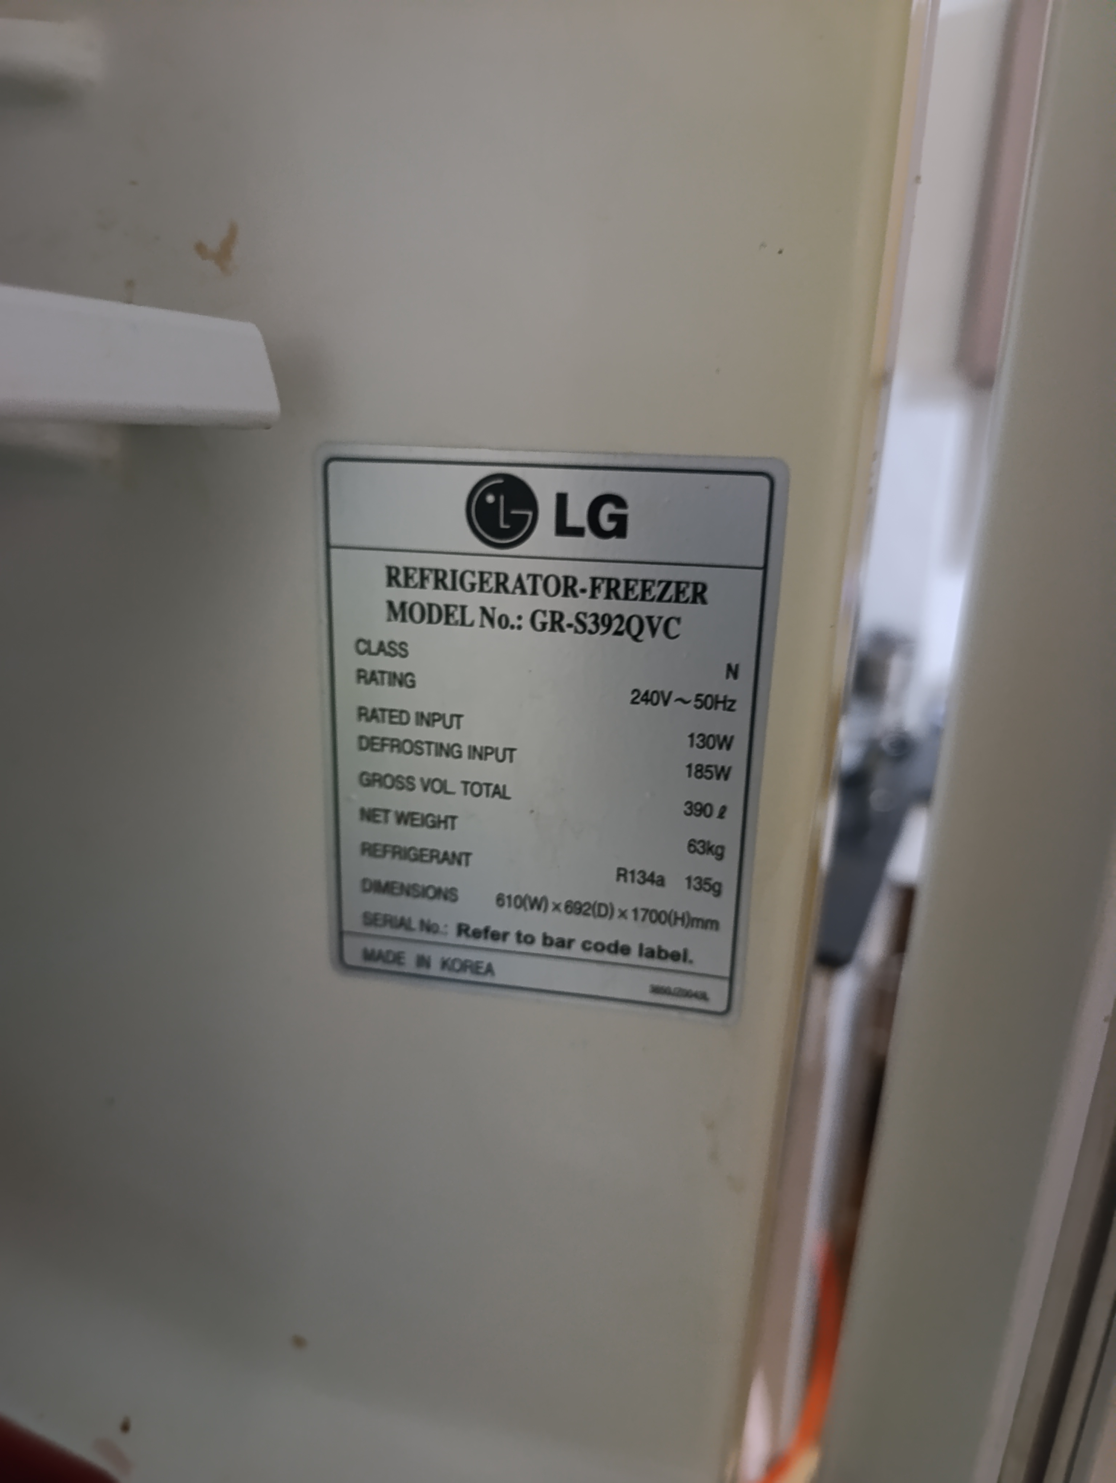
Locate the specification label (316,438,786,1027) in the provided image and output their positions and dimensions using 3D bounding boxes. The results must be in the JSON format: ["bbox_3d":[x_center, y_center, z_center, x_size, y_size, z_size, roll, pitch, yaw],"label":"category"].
[{"bbox_3d":[-0.003,0.001,0.149,0.067,0.085,0.002,4,15,9],"label":"specification label"}]

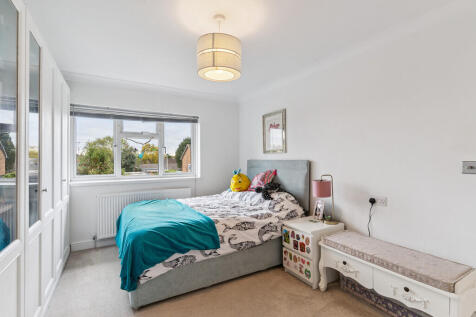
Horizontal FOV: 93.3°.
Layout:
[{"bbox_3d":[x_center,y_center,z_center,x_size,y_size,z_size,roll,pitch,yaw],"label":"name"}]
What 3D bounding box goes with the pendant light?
[{"bbox_3d":[-0.149,-0.910,1.820,0.350,0.460,0.350,0,0,0],"label":"pendant light"}]

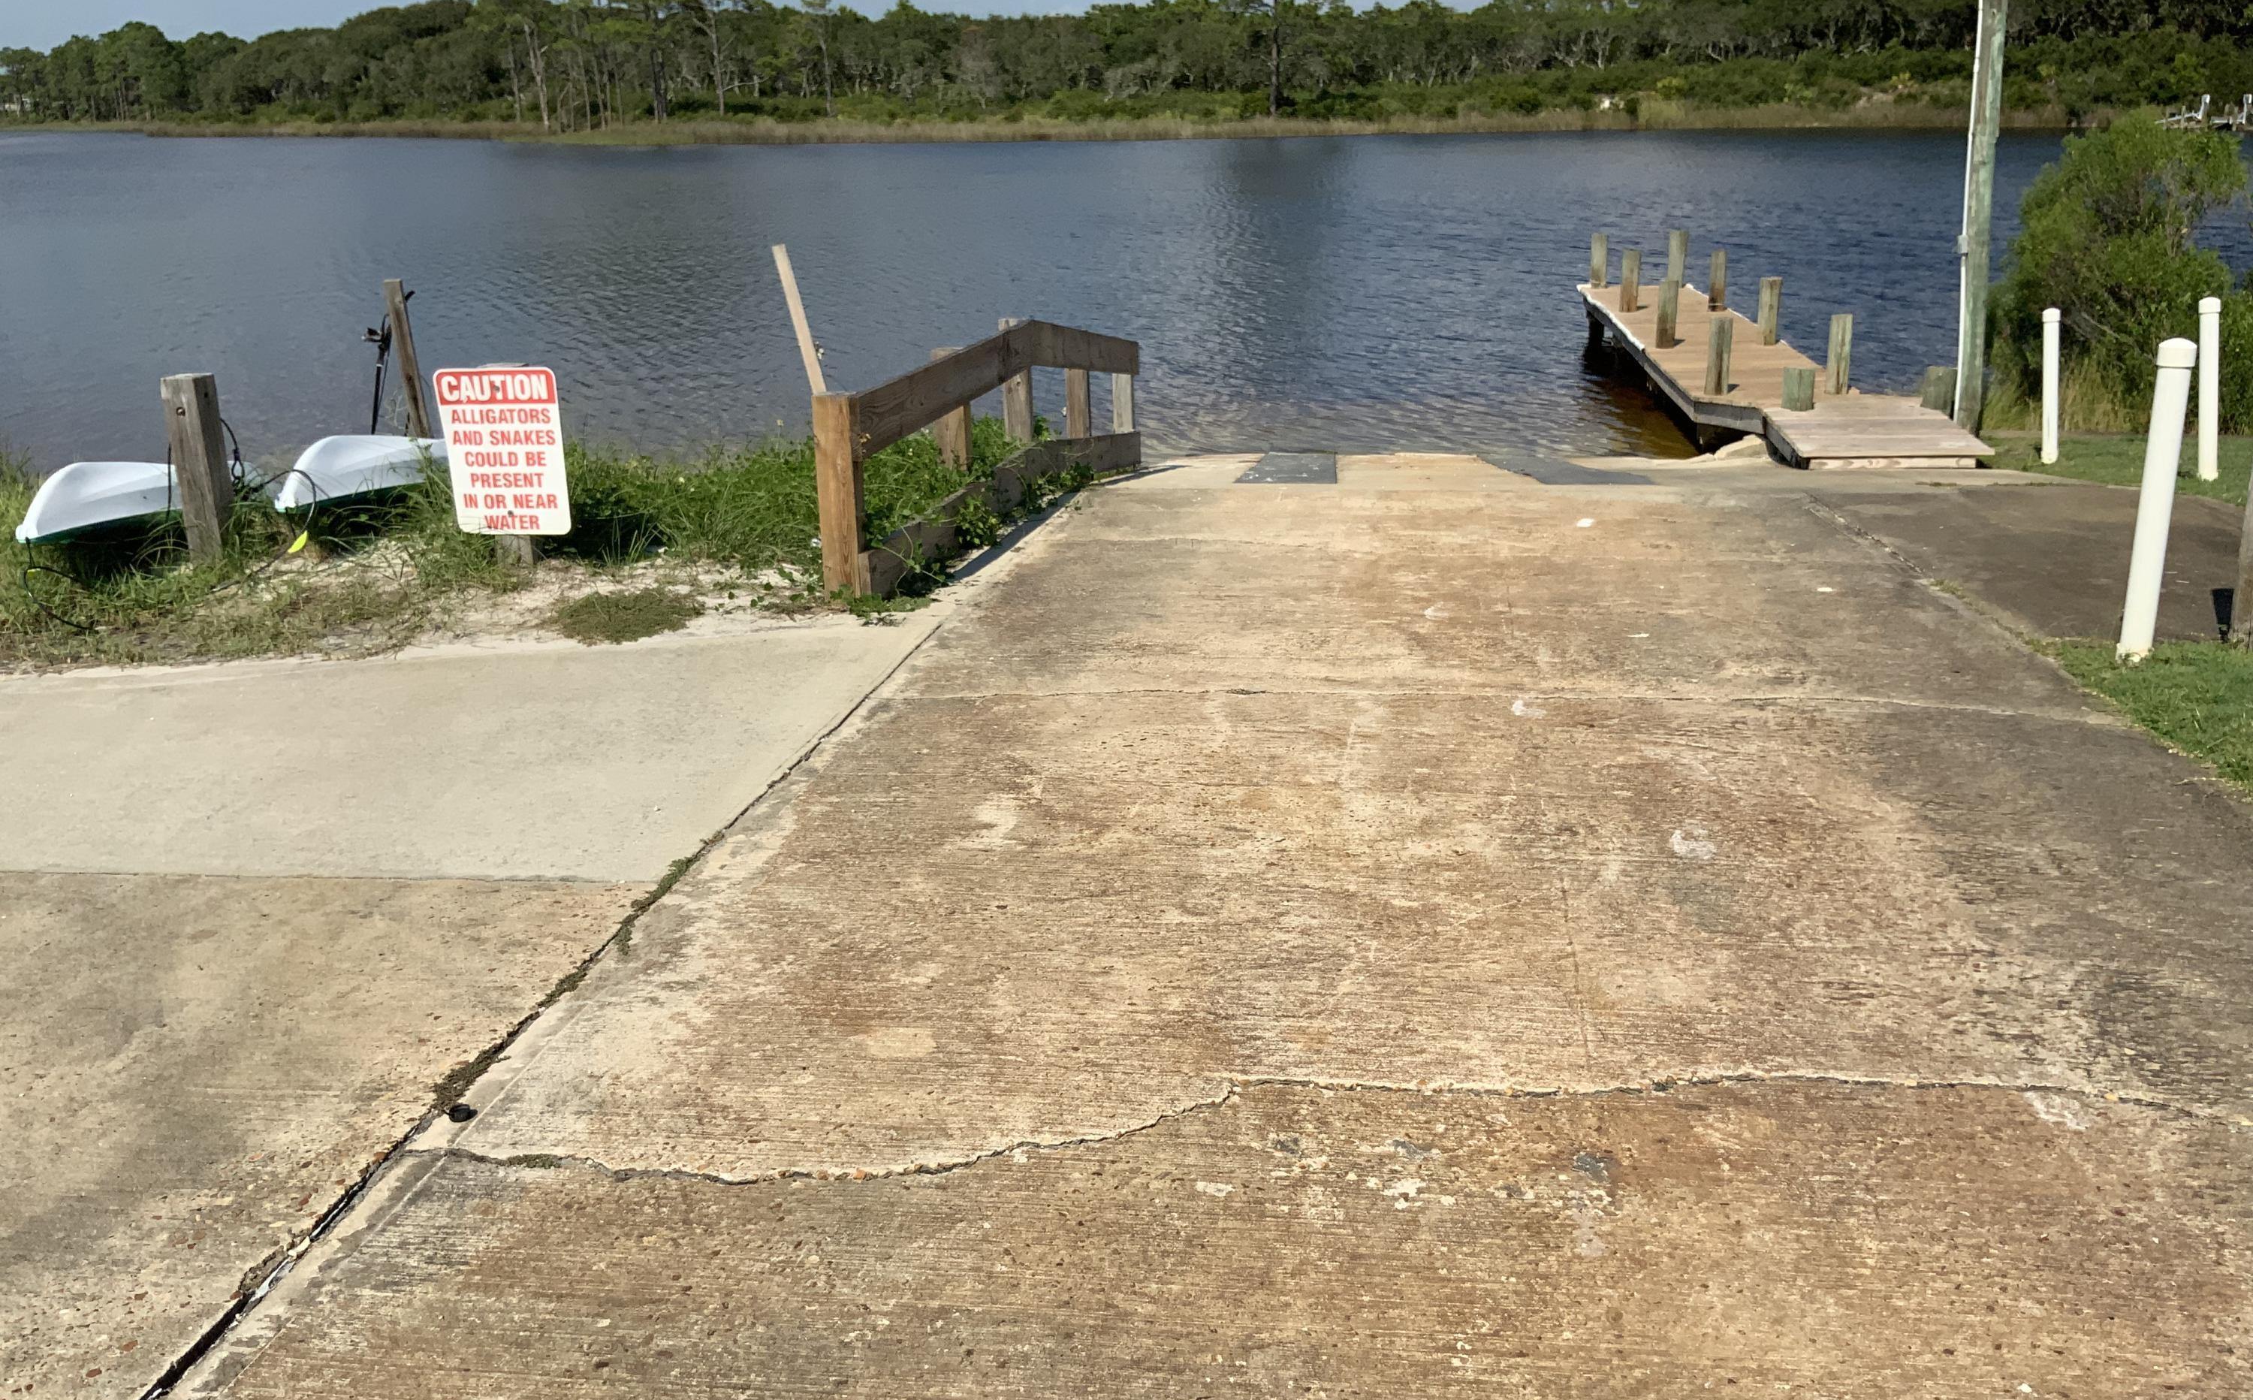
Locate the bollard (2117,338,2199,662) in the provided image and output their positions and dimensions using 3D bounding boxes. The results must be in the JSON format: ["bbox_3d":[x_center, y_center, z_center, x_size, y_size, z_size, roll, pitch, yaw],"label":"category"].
[{"bbox_3d":[3.222,-0.618,5.907,0.100,1.010,0.100,-2,18,0],"label":"bollard"}]

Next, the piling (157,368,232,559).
[{"bbox_3d":[-3.746,-0.934,7.659,0.140,0.755,0.140,1,18,5],"label":"piling"}]

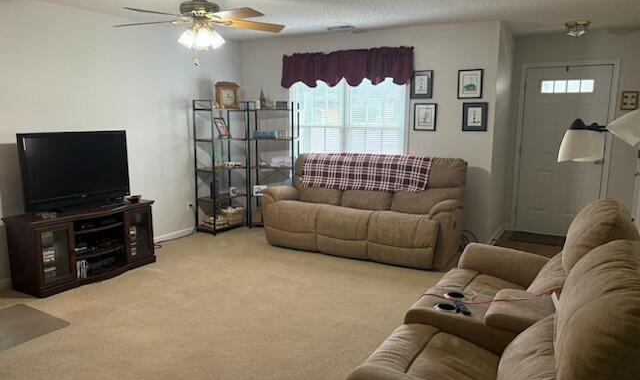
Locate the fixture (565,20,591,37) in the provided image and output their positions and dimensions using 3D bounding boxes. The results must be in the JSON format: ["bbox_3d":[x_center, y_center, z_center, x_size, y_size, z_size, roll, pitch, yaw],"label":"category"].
[{"bbox_3d":[2.775,-1.721,5.180,0.270,0.145,0.270,5,10,29],"label":"fixture"}]

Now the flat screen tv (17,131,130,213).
[{"bbox_3d":[-2.131,-0.172,4.274,0.160,0.660,1.000,5,10,29],"label":"flat screen tv"}]

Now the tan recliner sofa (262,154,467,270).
[{"bbox_3d":[0.452,0.138,5.309,2.090,1.005,0.970,5,10,28],"label":"tan recliner sofa"}]

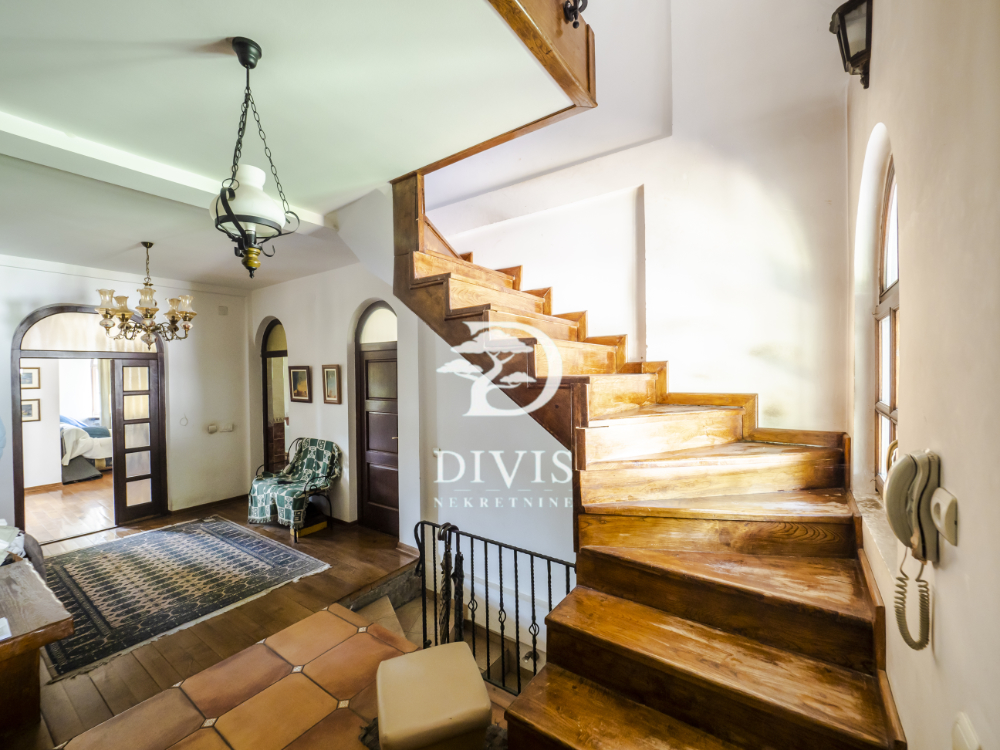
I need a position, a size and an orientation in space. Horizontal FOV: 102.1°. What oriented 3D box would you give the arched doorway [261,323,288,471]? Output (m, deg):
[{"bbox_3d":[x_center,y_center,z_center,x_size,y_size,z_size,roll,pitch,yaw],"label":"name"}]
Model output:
[{"bbox_3d":[-2.929,0.478,5.426,0.860,2.450,0.160,0,1,35],"label":"arched doorway"}]

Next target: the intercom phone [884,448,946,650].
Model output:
[{"bbox_3d":[0.865,0.365,0.860,0.078,0.420,0.095,0,1,35],"label":"intercom phone"}]

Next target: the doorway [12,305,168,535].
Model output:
[{"bbox_3d":[-4.522,0.490,4.537,0.160,2.480,1.220,0,1,35],"label":"doorway"}]

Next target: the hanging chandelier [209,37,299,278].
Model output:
[{"bbox_3d":[-0.945,-0.799,1.520,0.310,0.875,0.310,0,1,35],"label":"hanging chandelier"}]

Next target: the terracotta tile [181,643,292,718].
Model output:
[{"bbox_3d":[-1.481,1.738,2.322,0.425,0.012,0.430,0,1,35],"label":"terracotta tile"}]

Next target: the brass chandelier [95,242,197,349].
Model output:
[{"bbox_3d":[-3.088,-0.687,3.560,0.670,0.945,0.670,0,1,35],"label":"brass chandelier"}]

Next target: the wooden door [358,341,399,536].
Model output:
[{"bbox_3d":[-1.215,0.704,4.248,0.770,2.000,0.060,0,1,35],"label":"wooden door"}]

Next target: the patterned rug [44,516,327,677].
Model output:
[{"bbox_3d":[-3.001,1.723,3.606,2.360,0.012,1.690,0,1,35],"label":"patterned rug"}]

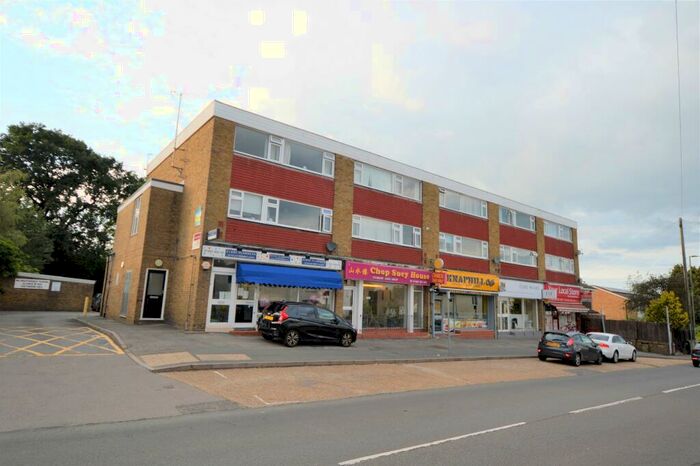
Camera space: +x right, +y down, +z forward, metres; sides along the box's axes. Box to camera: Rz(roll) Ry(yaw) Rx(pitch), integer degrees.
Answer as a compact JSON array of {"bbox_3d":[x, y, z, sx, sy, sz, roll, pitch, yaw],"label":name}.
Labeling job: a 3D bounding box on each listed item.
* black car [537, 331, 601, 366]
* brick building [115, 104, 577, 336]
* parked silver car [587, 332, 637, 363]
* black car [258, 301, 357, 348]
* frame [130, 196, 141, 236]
[{"bbox_3d":[10.804,5.524,19.832,3.950,1.480,1.740,12,-12,-38],"label":"black car"},{"bbox_3d":[3.290,2.100,29.366,33.800,9.650,11.400,10,-12,-37],"label":"brick building"},{"bbox_3d":[14.586,6.437,23.078,4.550,1.390,1.820,12,-12,-37],"label":"parked silver car"},{"bbox_3d":[-1.447,3.442,15.610,4.000,1.530,1.720,13,-13,-41],"label":"black car"},{"bbox_3d":[-9.926,-0.753,19.061,0.100,1.780,1.350,10,-12,-37],"label":"frame"}]

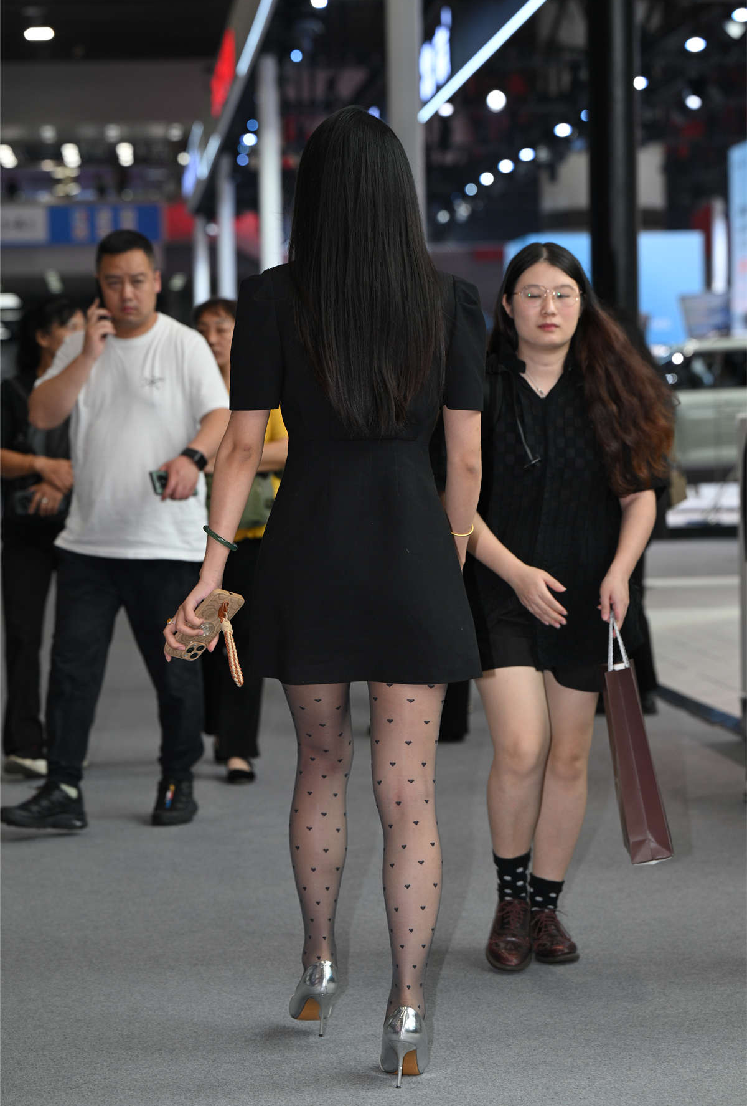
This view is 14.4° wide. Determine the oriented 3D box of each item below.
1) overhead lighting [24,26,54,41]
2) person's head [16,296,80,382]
[{"bbox_3d":[-3.621,-5.614,32.000,0.320,0.140,0.300,0,2,0],"label":"overhead lighting"},{"bbox_3d":[-1.068,-0.703,9.750,0.220,0.290,0.180,2,3,37],"label":"person's head"}]

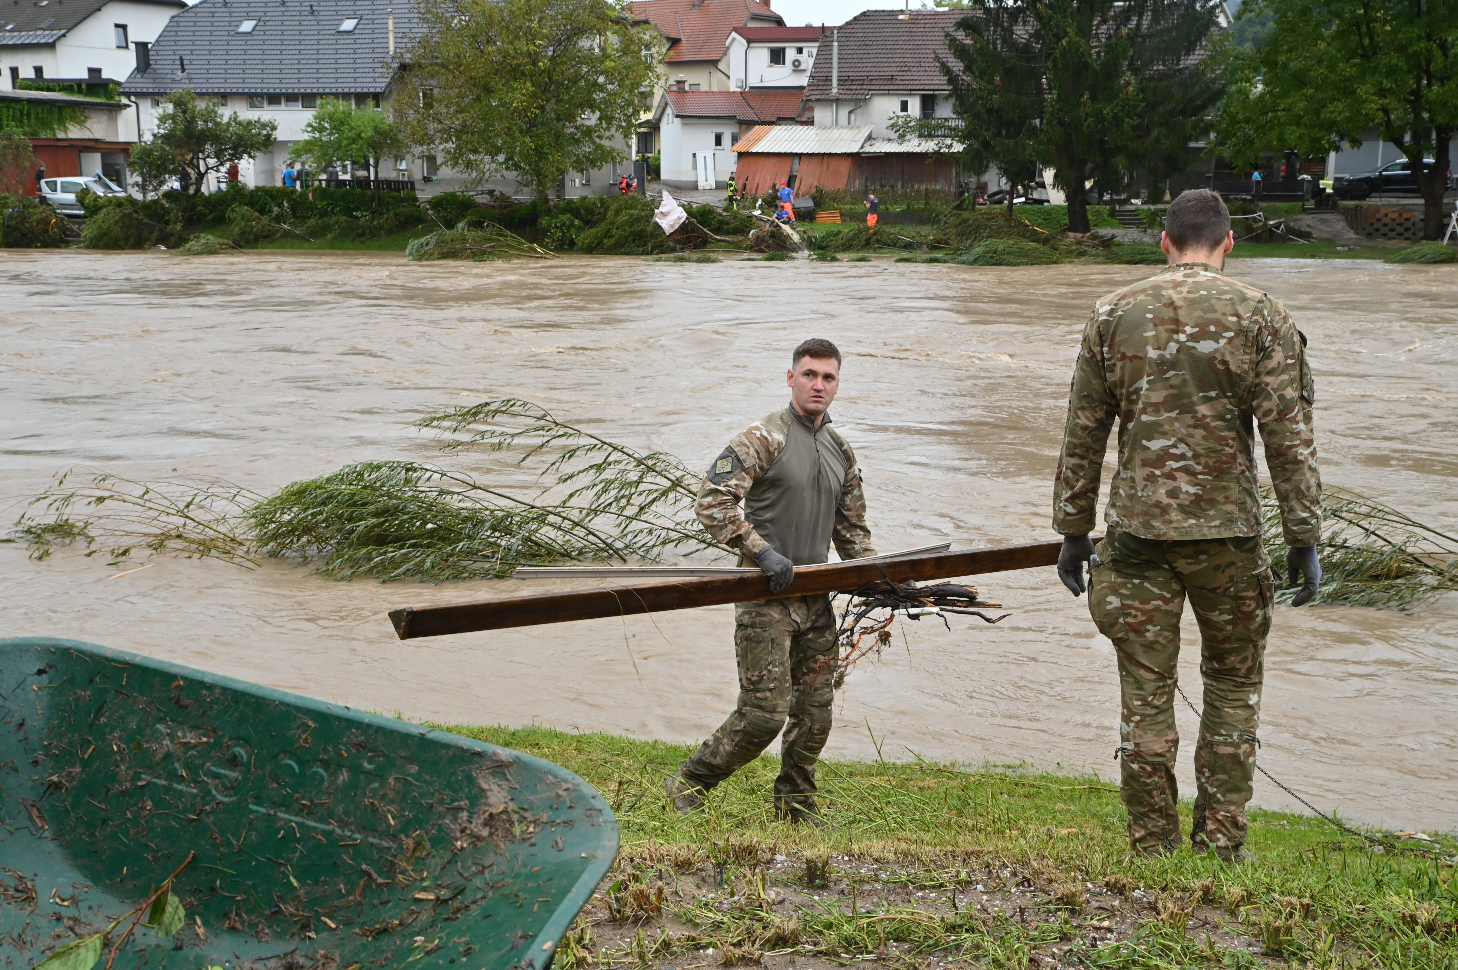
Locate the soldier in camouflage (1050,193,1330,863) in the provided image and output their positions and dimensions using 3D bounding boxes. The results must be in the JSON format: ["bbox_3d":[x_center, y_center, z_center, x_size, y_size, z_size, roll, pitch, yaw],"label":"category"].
[{"bbox_3d":[1.200,0.129,4.301,0.670,1.800,0.400,3,12,14],"label":"soldier in camouflage"}]

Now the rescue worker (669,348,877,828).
[{"bbox_3d":[0.155,0.360,5.618,0.620,1.740,0.580,-11,16,-41],"label":"rescue worker"}]

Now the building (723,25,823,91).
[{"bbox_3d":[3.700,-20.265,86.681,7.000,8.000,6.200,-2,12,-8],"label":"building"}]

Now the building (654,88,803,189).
[{"bbox_3d":[0.150,-16.419,76.764,6.400,4.500,5.000,-3,12,-12],"label":"building"}]

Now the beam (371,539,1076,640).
[{"bbox_3d":[0.253,0.314,5.372,2.920,0.085,0.060,-3,12,-35],"label":"beam"}]

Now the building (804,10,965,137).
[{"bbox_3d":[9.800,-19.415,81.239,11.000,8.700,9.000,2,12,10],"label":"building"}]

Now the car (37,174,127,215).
[{"bbox_3d":[-25.900,-11.580,65.013,3.600,1.540,1.660,3,12,14],"label":"car"}]

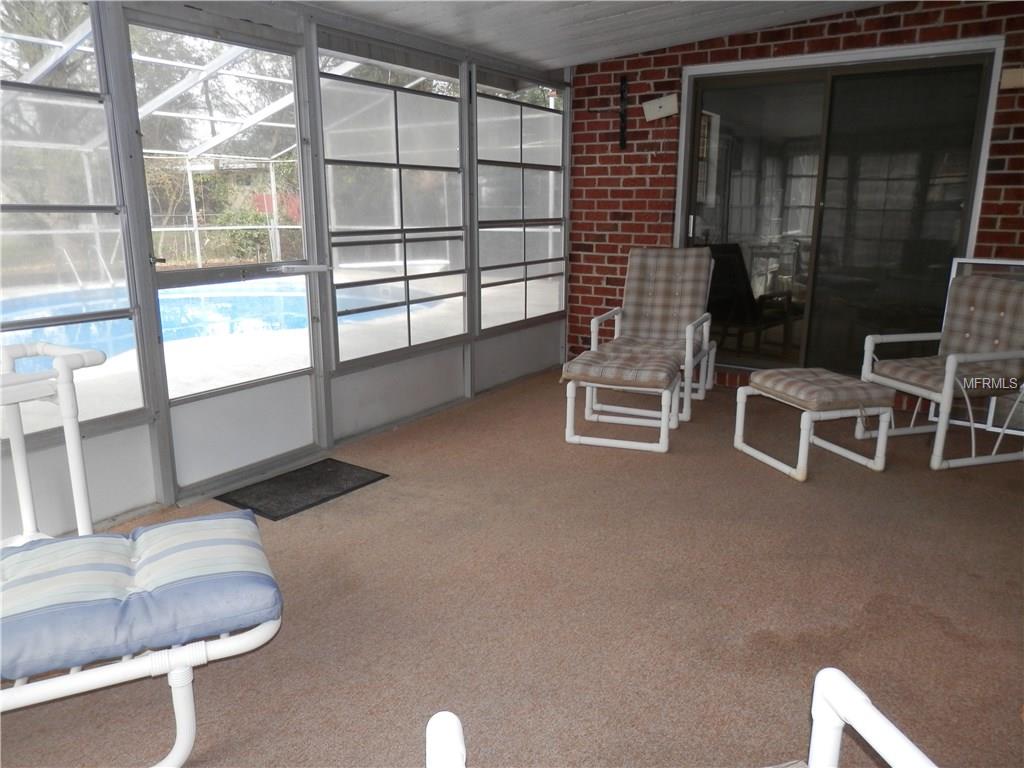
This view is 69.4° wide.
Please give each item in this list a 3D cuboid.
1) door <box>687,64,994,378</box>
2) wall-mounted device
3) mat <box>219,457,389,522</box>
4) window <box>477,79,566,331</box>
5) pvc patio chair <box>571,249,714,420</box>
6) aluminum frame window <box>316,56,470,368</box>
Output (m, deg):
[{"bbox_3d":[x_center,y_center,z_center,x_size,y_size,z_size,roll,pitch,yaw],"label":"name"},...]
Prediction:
[{"bbox_3d":[2.059,-1.062,5.015,1.782,2.066,0.100,9,16,31],"label":"door"},{"bbox_3d":[1.080,-1.997,5.354,0.252,0.132,0.040,-5,9,34],"label":"wall-mounted device"},{"bbox_3d":[-1.004,0.493,3.599,0.445,0.010,0.683,10,17,36],"label":"mat"},{"bbox_3d":[0.100,-1.310,5.525,0.060,1.699,1.192,9,17,33],"label":"window"},{"bbox_3d":[1.001,-0.389,5.048,0.650,1.030,0.920,6,15,21],"label":"pvc patio chair"},{"bbox_3d":[-0.646,-1.031,4.479,0.060,1.653,1.205,9,17,33],"label":"aluminum frame window"}]

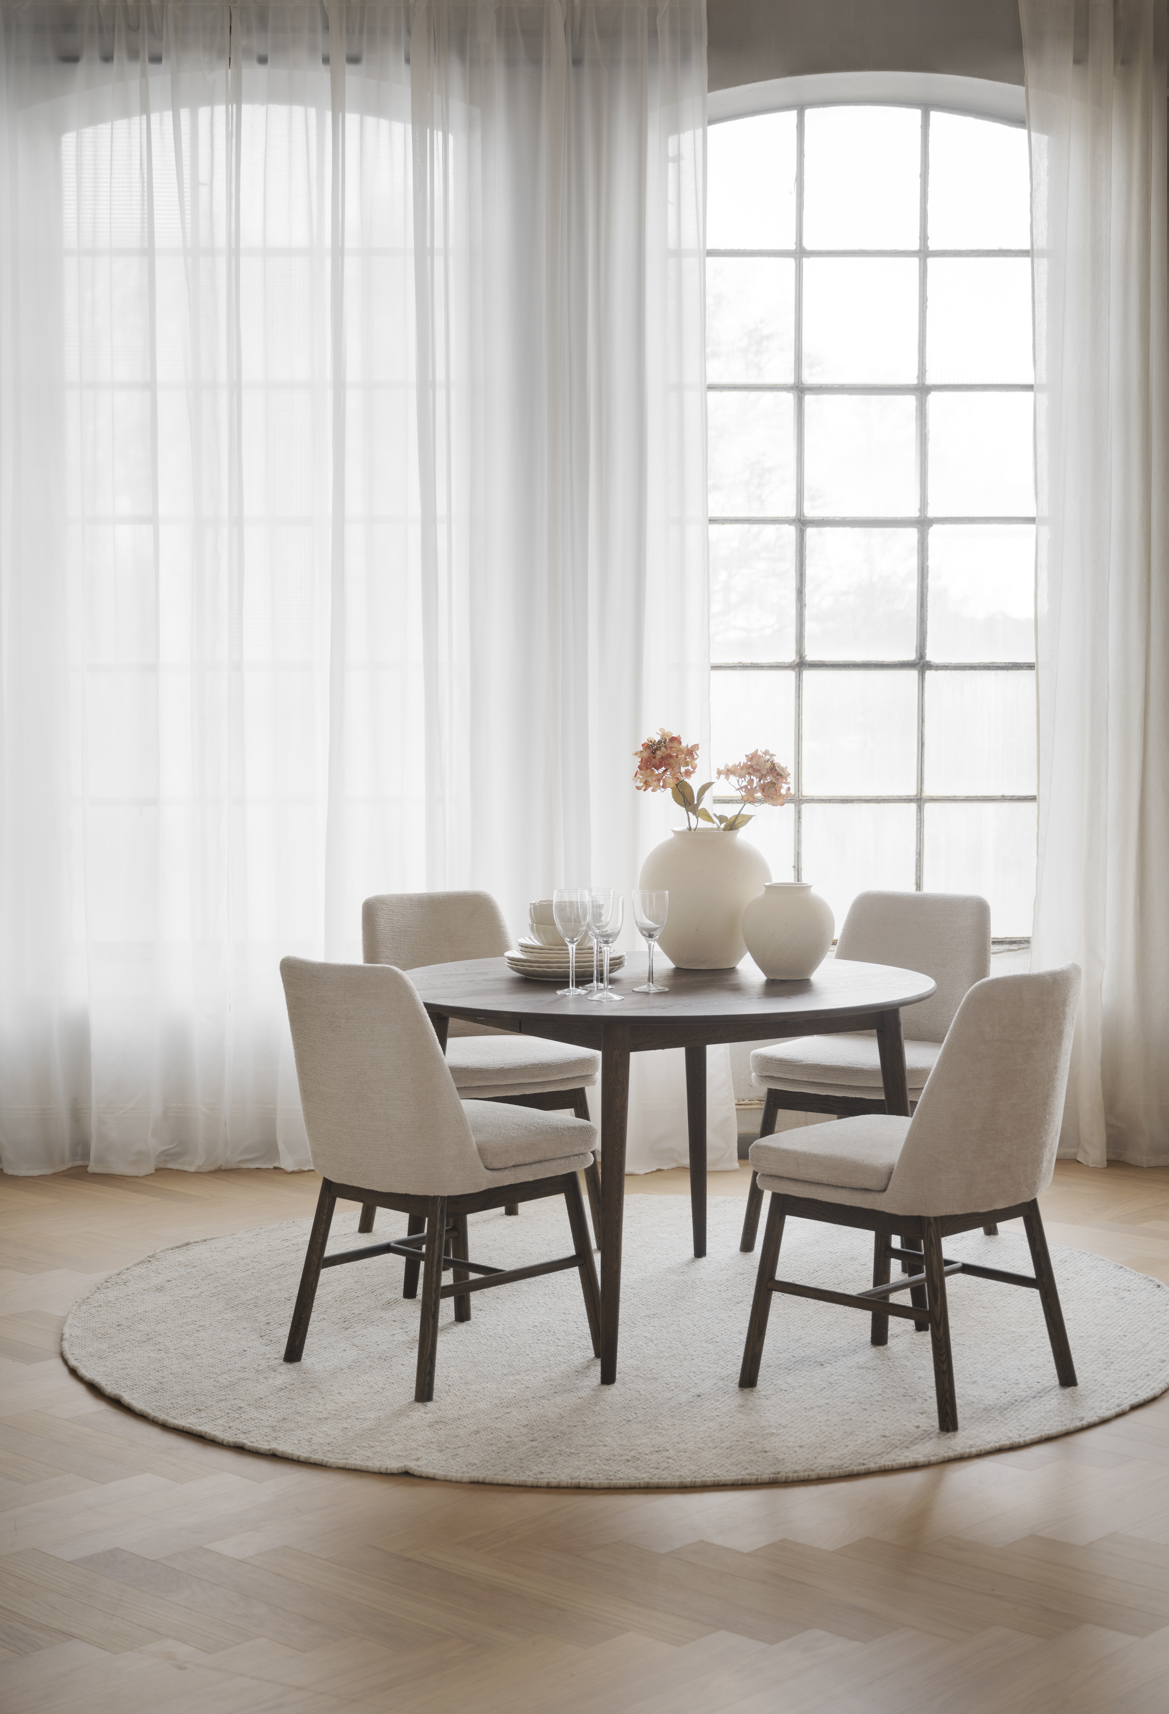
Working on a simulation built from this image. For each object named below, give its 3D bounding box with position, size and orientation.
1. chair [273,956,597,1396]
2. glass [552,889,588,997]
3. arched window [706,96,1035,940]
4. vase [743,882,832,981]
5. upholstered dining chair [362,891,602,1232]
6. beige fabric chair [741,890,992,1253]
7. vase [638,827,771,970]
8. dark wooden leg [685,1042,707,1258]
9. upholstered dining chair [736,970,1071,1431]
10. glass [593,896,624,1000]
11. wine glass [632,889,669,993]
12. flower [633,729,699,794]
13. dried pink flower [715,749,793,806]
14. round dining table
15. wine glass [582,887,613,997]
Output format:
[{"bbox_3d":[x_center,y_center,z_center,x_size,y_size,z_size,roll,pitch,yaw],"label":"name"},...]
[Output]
[{"bbox_3d":[-0.300,0.611,5.107,0.565,0.852,0.480,-4,5,-44],"label":"chair"},{"bbox_3d":[-0.025,0.178,5.225,0.075,0.214,0.075,0,4,0],"label":"glass"},{"bbox_3d":[0.840,-0.997,7.500,1.125,2.539,0.120,0,4,0],"label":"arched window"},{"bbox_3d":[0.458,0.161,5.548,0.208,0.213,0.208,0,4,0],"label":"vase"},{"bbox_3d":[-0.269,0.534,6.232,0.480,0.852,0.565,-2,4,-29],"label":"upholstered dining chair"},{"bbox_3d":[0.722,0.535,6.176,0.465,0.855,0.540,2,5,35],"label":"beige fabric chair"},{"bbox_3d":[0.280,0.096,5.723,0.308,0.312,0.308,0,4,0],"label":"vase"},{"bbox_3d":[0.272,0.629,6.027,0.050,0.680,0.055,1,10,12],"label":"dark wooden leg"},{"bbox_3d":[0.653,0.620,4.886,0.540,0.855,0.465,3,5,43],"label":"upholstered dining chair"},{"bbox_3d":[0.046,0.187,5.113,0.074,0.211,0.074,0,4,0],"label":"glass"},{"bbox_3d":[0.141,0.178,5.253,0.078,0.210,0.078,0,4,0],"label":"wine glass"},{"bbox_3d":[0.189,-0.221,5.723,0.153,0.148,0.140,0,4,0],"label":"flower"},{"bbox_3d":[0.393,-0.180,5.723,0.177,0.133,0.150,0,4,0],"label":"dried pink flower"},{"bbox_3d":[0.167,0.641,5.497,1.210,0.738,1.210,0,4,0],"label":"round dining table"},{"bbox_3d":[0.028,0.176,5.352,0.077,0.212,0.077,0,4,0],"label":"wine glass"}]

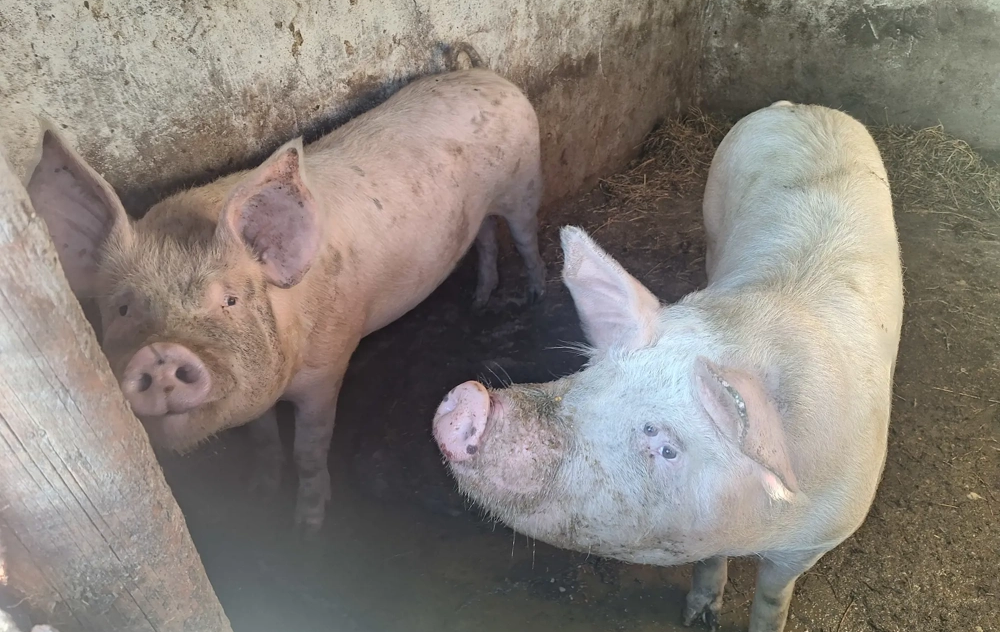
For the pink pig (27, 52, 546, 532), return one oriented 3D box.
[{"bbox_3d":[-0.269,-0.093,1.419,0.409,0.723,1.185,19,41,30],"label":"pink pig"}]

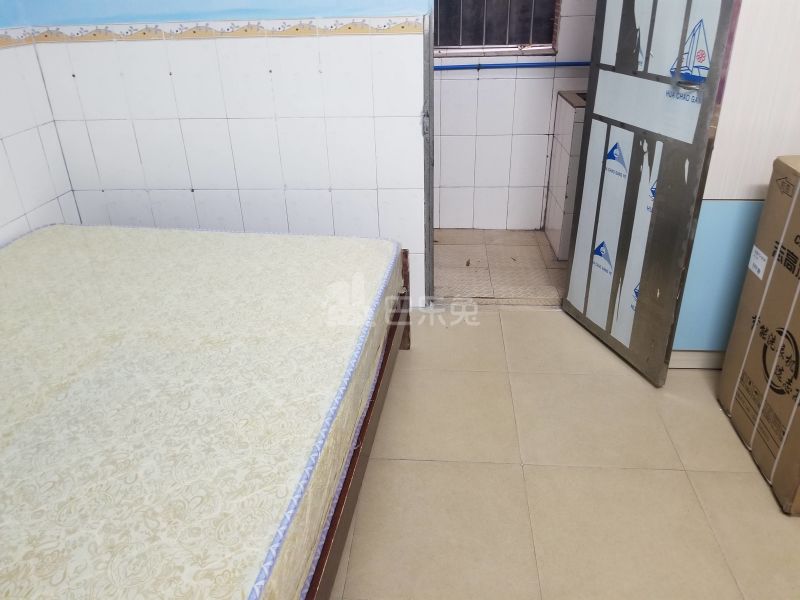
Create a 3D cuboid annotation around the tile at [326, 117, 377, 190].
[{"bbox_3d":[-0.196,-0.598,2.464,0.200,0.295,0.010,1,28,4],"label":"tile"}]

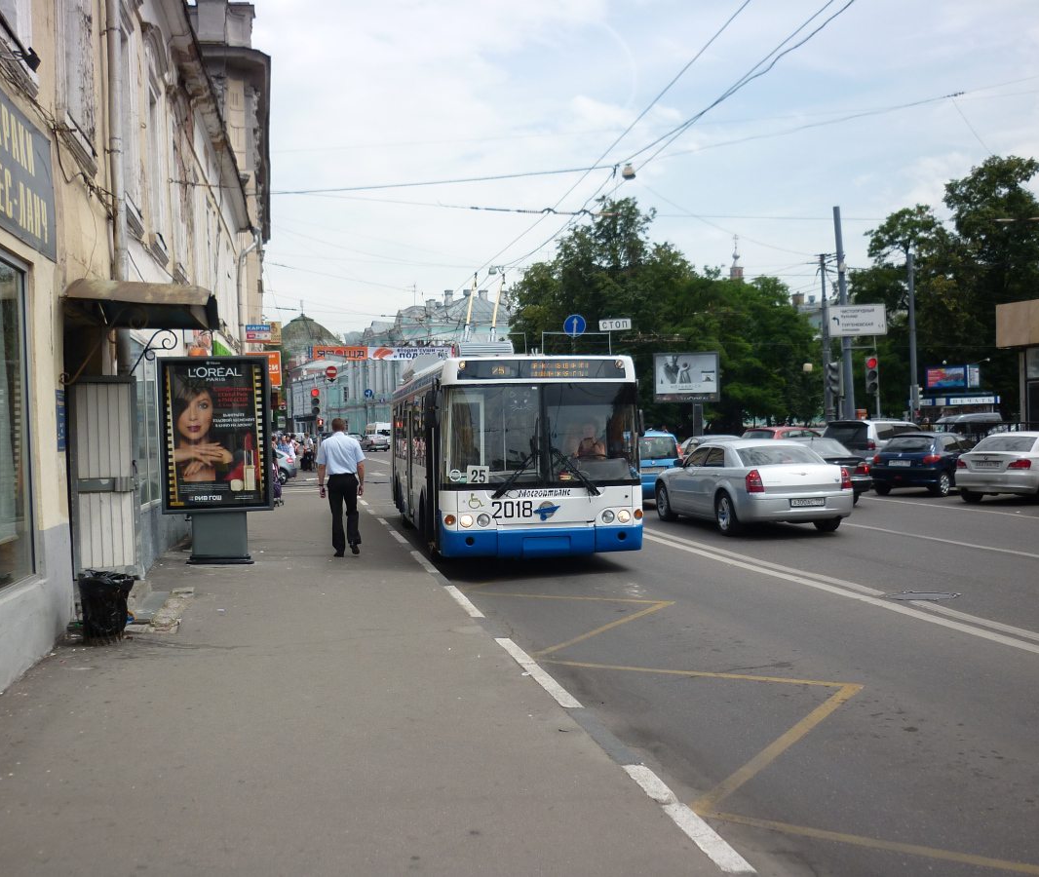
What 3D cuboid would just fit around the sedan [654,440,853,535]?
[{"bbox_3d":[3.830,0.762,19.100,1.880,1.480,5.000,-1,1,-11],"label":"sedan"}]

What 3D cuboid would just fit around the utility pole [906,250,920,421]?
[{"bbox_3d":[17.134,-3.721,48.500,0.260,8.880,0.260,-1,0,-12],"label":"utility pole"}]

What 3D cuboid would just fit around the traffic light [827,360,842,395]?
[{"bbox_3d":[10.390,-1.994,36.800,0.450,1.160,0.380,-2,1,-15],"label":"traffic light"}]

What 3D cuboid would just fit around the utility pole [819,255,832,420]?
[{"bbox_3d":[12.686,-3.348,46.000,0.330,8.470,0.330,-2,0,-12],"label":"utility pole"}]

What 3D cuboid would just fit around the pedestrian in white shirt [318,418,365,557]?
[{"bbox_3d":[-2.294,0.631,14.300,0.600,1.770,0.420,-2,1,-10],"label":"pedestrian in white shirt"}]

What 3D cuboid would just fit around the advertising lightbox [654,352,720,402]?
[{"bbox_3d":[10.010,-3.645,66.500,4.000,2.950,0.350,-2,1,-12],"label":"advertising lightbox"}]

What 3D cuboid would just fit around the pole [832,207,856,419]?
[{"bbox_3d":[10.798,-3.316,37.000,0.320,8.750,0.320,-4,0,-12],"label":"pole"}]

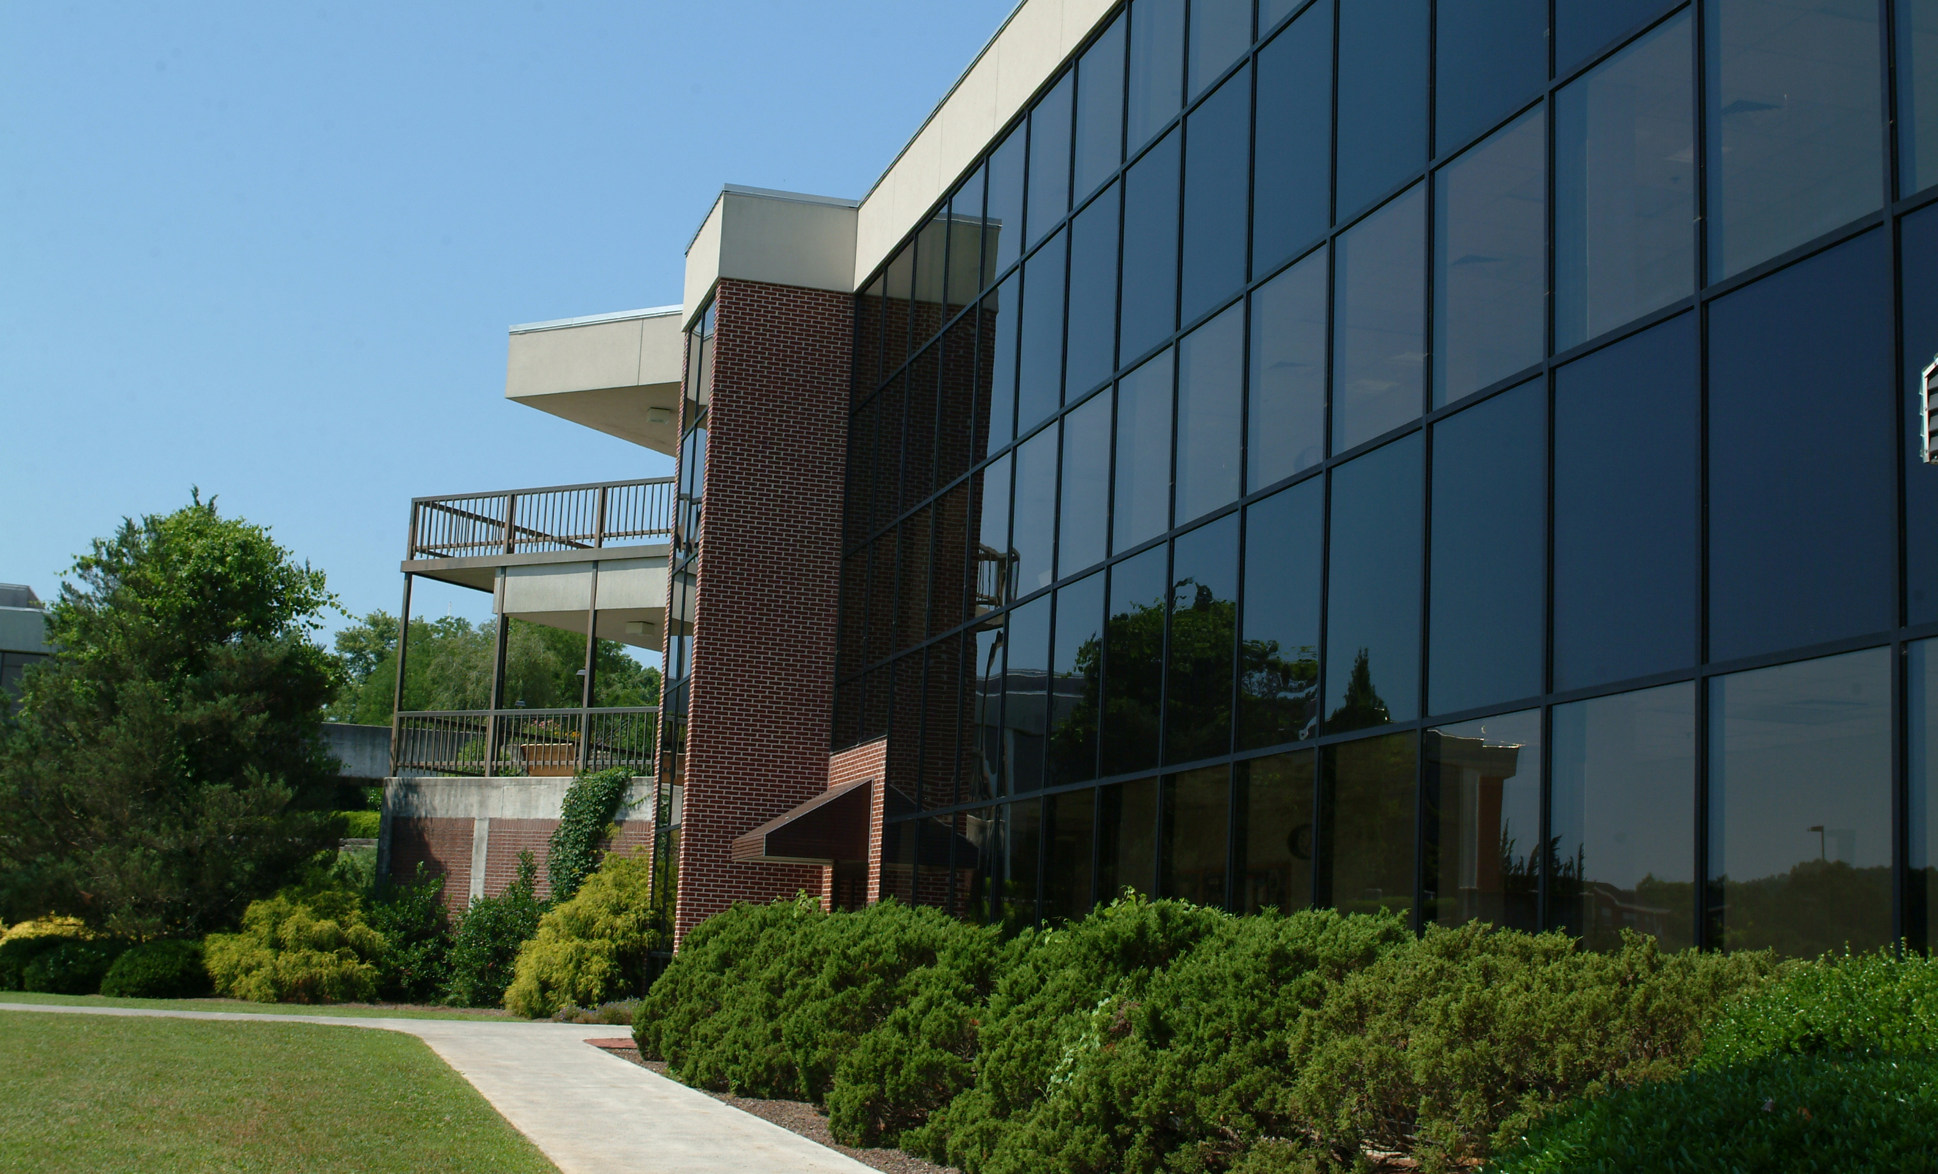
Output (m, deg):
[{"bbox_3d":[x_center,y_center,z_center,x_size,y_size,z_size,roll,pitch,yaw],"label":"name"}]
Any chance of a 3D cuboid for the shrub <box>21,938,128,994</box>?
[{"bbox_3d":[-13.457,5.706,34.000,1.568,0.818,1.400,6,-10,-21],"label":"shrub"}]

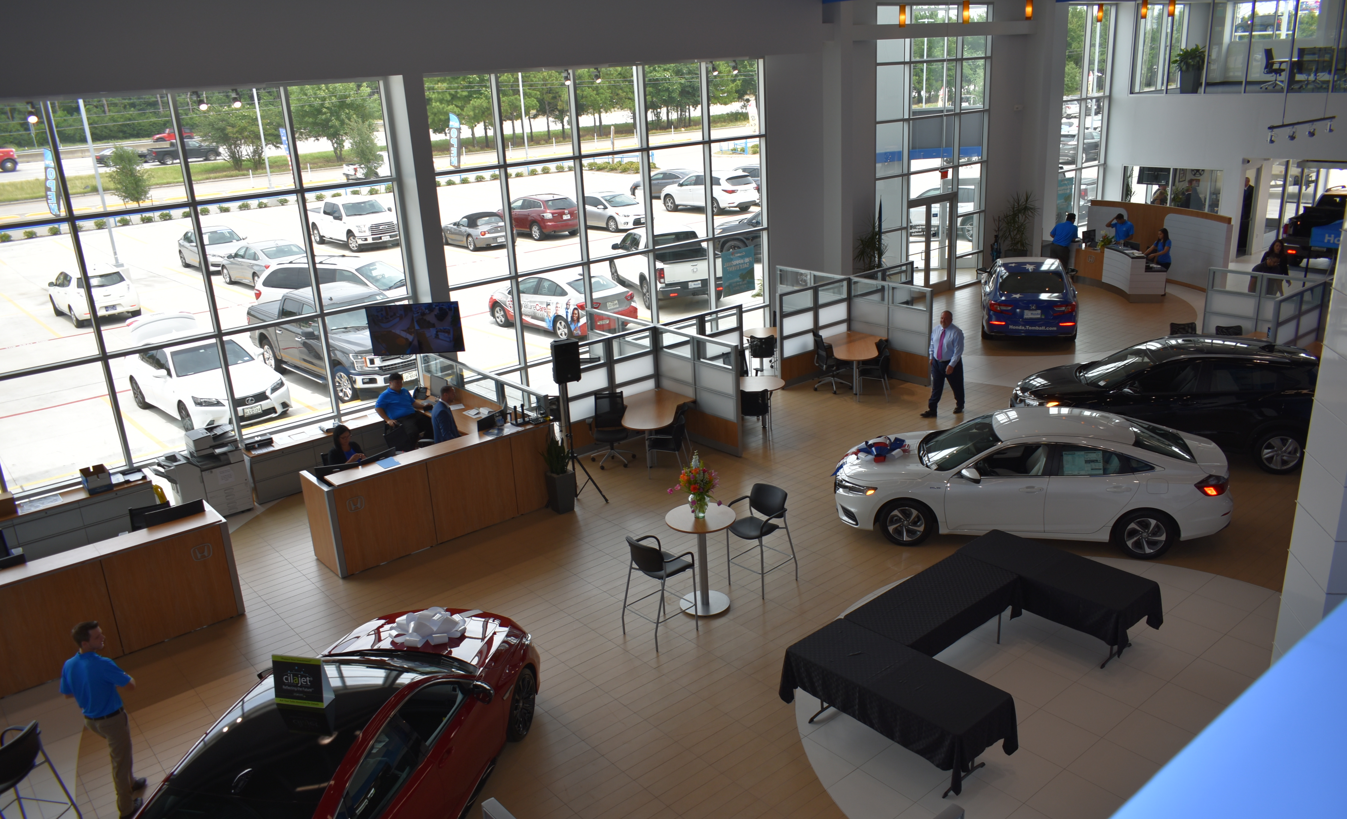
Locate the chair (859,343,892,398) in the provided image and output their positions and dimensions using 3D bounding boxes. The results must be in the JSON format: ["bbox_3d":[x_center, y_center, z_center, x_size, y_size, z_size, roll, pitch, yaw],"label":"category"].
[{"bbox_3d":[3.587,-0.619,17.876,0.580,0.860,0.580,2,19,15],"label":"chair"}]

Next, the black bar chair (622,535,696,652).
[{"bbox_3d":[-0.154,1.853,10.599,0.600,1.120,0.590,-19,24,-38],"label":"black bar chair"}]

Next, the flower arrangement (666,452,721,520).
[{"bbox_3d":[0.222,0.820,10.816,0.530,0.690,0.450,-3,19,0],"label":"flower arrangement"}]

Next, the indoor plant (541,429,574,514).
[{"bbox_3d":[-1.554,0.825,13.691,0.380,1.150,0.380,-18,23,-36],"label":"indoor plant"}]

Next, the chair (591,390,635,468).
[{"bbox_3d":[-0.944,0.317,15.289,0.660,1.030,0.660,-4,19,-4],"label":"chair"}]

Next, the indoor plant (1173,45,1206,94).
[{"bbox_3d":[14.099,-9.254,27.539,0.840,1.340,0.860,-17,23,-37],"label":"indoor plant"}]

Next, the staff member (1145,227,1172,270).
[{"bbox_3d":[11.646,-3.514,24.199,0.560,1.620,0.460,-6,18,-8],"label":"staff member"}]

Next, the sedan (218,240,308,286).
[{"bbox_3d":[-13.334,-4.838,33.361,1.860,1.450,4.880,-19,24,-39],"label":"sedan"}]

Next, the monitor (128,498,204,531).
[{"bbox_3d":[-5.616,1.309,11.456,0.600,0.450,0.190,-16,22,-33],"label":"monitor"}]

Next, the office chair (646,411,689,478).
[{"bbox_3d":[-0.064,0.548,15.124,0.600,0.870,0.580,0,19,9],"label":"office chair"}]

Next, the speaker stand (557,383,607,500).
[{"bbox_3d":[-1.400,0.424,14.311,0.840,1.760,0.770,-3,18,2],"label":"speaker stand"}]

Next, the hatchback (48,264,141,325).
[{"bbox_3d":[-17.218,-3.554,29.931,1.770,1.550,4.440,-18,23,-37],"label":"hatchback"}]

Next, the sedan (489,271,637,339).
[{"bbox_3d":[-2.899,-2.821,25.734,1.800,1.460,4.670,-19,24,-40],"label":"sedan"}]

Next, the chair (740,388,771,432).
[{"bbox_3d":[1.253,0.031,16.037,0.560,0.860,0.580,-2,19,3],"label":"chair"}]

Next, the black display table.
[{"bbox_3d":[1.905,2.598,8.800,0.790,0.745,1.850,-17,23,-36],"label":"black display table"}]

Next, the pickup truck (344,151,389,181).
[{"bbox_3d":[-19.618,-16.818,69.525,2.000,1.920,5.800,15,25,43],"label":"pickup truck"}]

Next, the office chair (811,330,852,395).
[{"bbox_3d":[2.833,-0.877,18.223,0.660,1.020,0.660,-8,19,-13],"label":"office chair"}]

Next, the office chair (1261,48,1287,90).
[{"bbox_3d":[16.904,-9.526,28.270,0.660,1.040,0.660,-17,23,-36],"label":"office chair"}]

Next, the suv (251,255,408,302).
[{"bbox_3d":[-8.394,-3.059,26.500,4.850,1.750,1.900,2,19,16],"label":"suv"}]

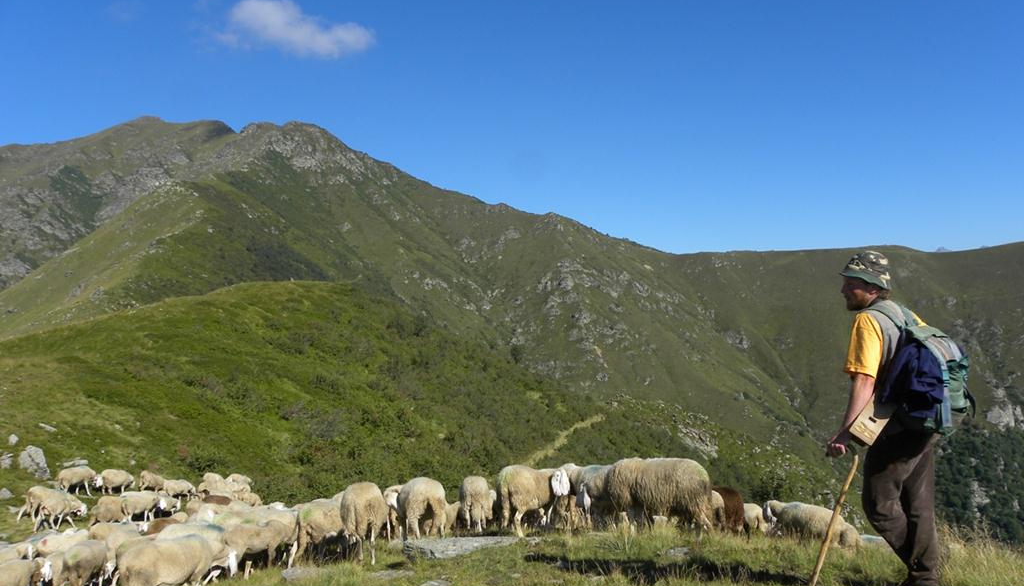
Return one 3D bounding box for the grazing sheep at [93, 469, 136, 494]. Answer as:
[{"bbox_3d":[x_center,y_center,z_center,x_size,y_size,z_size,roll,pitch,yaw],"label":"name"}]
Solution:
[{"bbox_3d":[-10.633,5.117,20.800,0.950,0.720,0.380,0,0,-26],"label":"grazing sheep"}]

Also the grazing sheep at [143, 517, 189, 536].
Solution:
[{"bbox_3d":[-6.271,4.469,14.000,1.100,0.750,0.410,1,-2,-35],"label":"grazing sheep"}]

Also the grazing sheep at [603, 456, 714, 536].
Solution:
[{"bbox_3d":[1.372,1.909,7.200,1.080,0.790,0.450,0,0,22],"label":"grazing sheep"}]

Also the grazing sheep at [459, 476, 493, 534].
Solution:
[{"bbox_3d":[-0.494,2.781,10.200,0.380,0.730,0.950,0,0,-7],"label":"grazing sheep"}]

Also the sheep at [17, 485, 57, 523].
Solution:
[{"bbox_3d":[-9.944,4.580,16.500,1.280,0.820,0.440,2,-2,-44],"label":"sheep"}]

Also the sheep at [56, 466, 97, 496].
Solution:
[{"bbox_3d":[-11.049,4.782,19.600,1.020,0.750,0.380,0,0,-22],"label":"sheep"}]

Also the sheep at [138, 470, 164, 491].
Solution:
[{"bbox_3d":[-11.187,5.882,24.000,1.100,0.730,0.400,2,-2,-42],"label":"sheep"}]

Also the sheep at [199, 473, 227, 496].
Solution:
[{"bbox_3d":[-7.938,5.160,20.500,0.950,0.720,0.380,0,0,-41],"label":"sheep"}]

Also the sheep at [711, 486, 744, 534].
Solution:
[{"bbox_3d":[2.592,2.819,9.700,0.420,0.760,1.100,0,-2,-6],"label":"sheep"}]

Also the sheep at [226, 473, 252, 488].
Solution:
[{"bbox_3d":[-7.589,5.401,21.500,0.950,0.720,0.370,0,0,-26],"label":"sheep"}]

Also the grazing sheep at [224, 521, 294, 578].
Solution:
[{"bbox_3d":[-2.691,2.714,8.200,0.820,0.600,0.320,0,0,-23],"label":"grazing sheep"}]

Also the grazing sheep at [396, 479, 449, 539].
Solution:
[{"bbox_3d":[-1.119,2.638,9.500,0.410,0.750,1.000,0,0,-27],"label":"grazing sheep"}]

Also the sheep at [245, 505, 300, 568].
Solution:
[{"bbox_3d":[-3.324,3.338,10.500,1.120,0.790,0.420,1,-2,-37],"label":"sheep"}]

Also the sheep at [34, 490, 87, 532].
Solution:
[{"bbox_3d":[-9.255,4.530,15.800,0.380,0.740,1.120,-2,-2,43],"label":"sheep"}]

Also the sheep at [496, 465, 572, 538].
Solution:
[{"bbox_3d":[0.249,2.166,8.100,0.400,0.750,0.950,0,0,43],"label":"sheep"}]

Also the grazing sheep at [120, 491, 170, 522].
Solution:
[{"bbox_3d":[-9.054,5.287,19.000,1.150,0.780,0.420,1,-2,-40],"label":"grazing sheep"}]

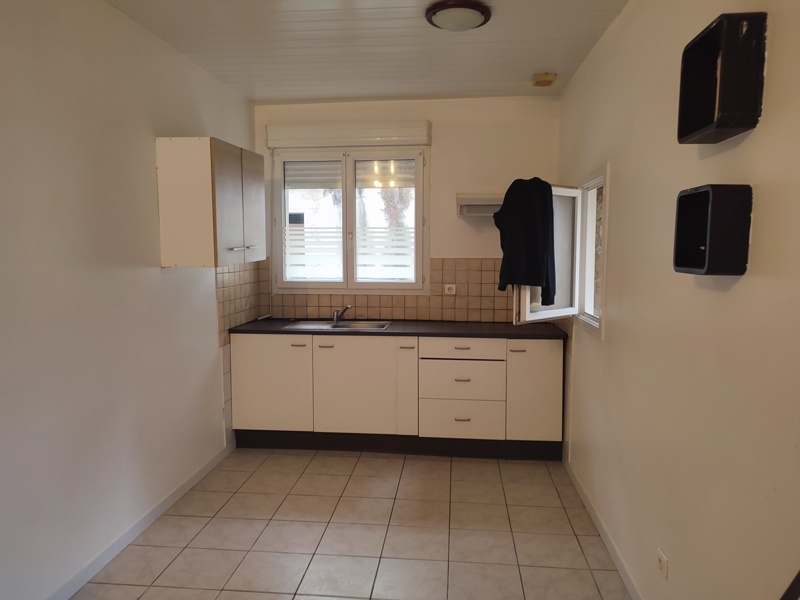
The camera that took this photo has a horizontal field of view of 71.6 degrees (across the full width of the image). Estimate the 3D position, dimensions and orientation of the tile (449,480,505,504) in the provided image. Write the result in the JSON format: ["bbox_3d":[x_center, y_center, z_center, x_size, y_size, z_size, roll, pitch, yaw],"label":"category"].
[{"bbox_3d":[0.479,1.195,3.446,0.326,0.010,0.326,1,5,6],"label":"tile"}]

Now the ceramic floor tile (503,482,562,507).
[{"bbox_3d":[0.782,1.161,3.302,0.315,0.010,0.315,1,4,6],"label":"ceramic floor tile"}]

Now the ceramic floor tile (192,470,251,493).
[{"bbox_3d":[-1.144,1.178,3.605,0.288,0.010,0.326,1,5,6],"label":"ceramic floor tile"}]

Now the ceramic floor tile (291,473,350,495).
[{"bbox_3d":[-0.491,1.153,3.441,0.316,0.010,0.311,1,5,6],"label":"ceramic floor tile"}]

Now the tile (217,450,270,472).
[{"bbox_3d":[-1.079,1.122,3.804,0.302,0.010,0.315,1,4,6],"label":"tile"}]

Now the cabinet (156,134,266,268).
[{"bbox_3d":[-1.135,-0.585,3.457,0.330,0.708,0.800,1,6,6],"label":"cabinet"}]

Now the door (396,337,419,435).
[{"bbox_3d":[0.054,0.600,3.892,0.147,0.699,0.020,0,4,7],"label":"door"}]

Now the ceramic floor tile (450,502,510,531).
[{"bbox_3d":[0.433,1.187,3.035,0.316,0.010,0.311,1,5,6],"label":"ceramic floor tile"}]

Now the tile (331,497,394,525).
[{"bbox_3d":[-0.204,1.181,3.098,0.316,0.010,0.311,1,5,6],"label":"tile"}]

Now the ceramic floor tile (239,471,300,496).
[{"bbox_3d":[-0.819,1.175,3.541,0.322,0.010,0.322,1,4,6],"label":"ceramic floor tile"}]

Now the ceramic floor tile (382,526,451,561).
[{"bbox_3d":[0.087,1.242,2.832,0.326,0.010,0.326,1,5,6],"label":"ceramic floor tile"}]

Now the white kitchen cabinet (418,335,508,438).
[{"bbox_3d":[0.461,0.594,4.129,0.603,0.709,0.570,1,4,6],"label":"white kitchen cabinet"}]

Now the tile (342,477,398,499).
[{"bbox_3d":[-0.167,1.153,3.395,0.315,0.010,0.315,1,4,6],"label":"tile"}]

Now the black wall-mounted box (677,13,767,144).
[{"bbox_3d":[0.882,-0.594,1.535,0.108,0.282,0.235,1,4,6],"label":"black wall-mounted box"}]

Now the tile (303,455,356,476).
[{"bbox_3d":[-0.463,1.154,3.842,0.322,0.010,0.322,1,4,6],"label":"tile"}]

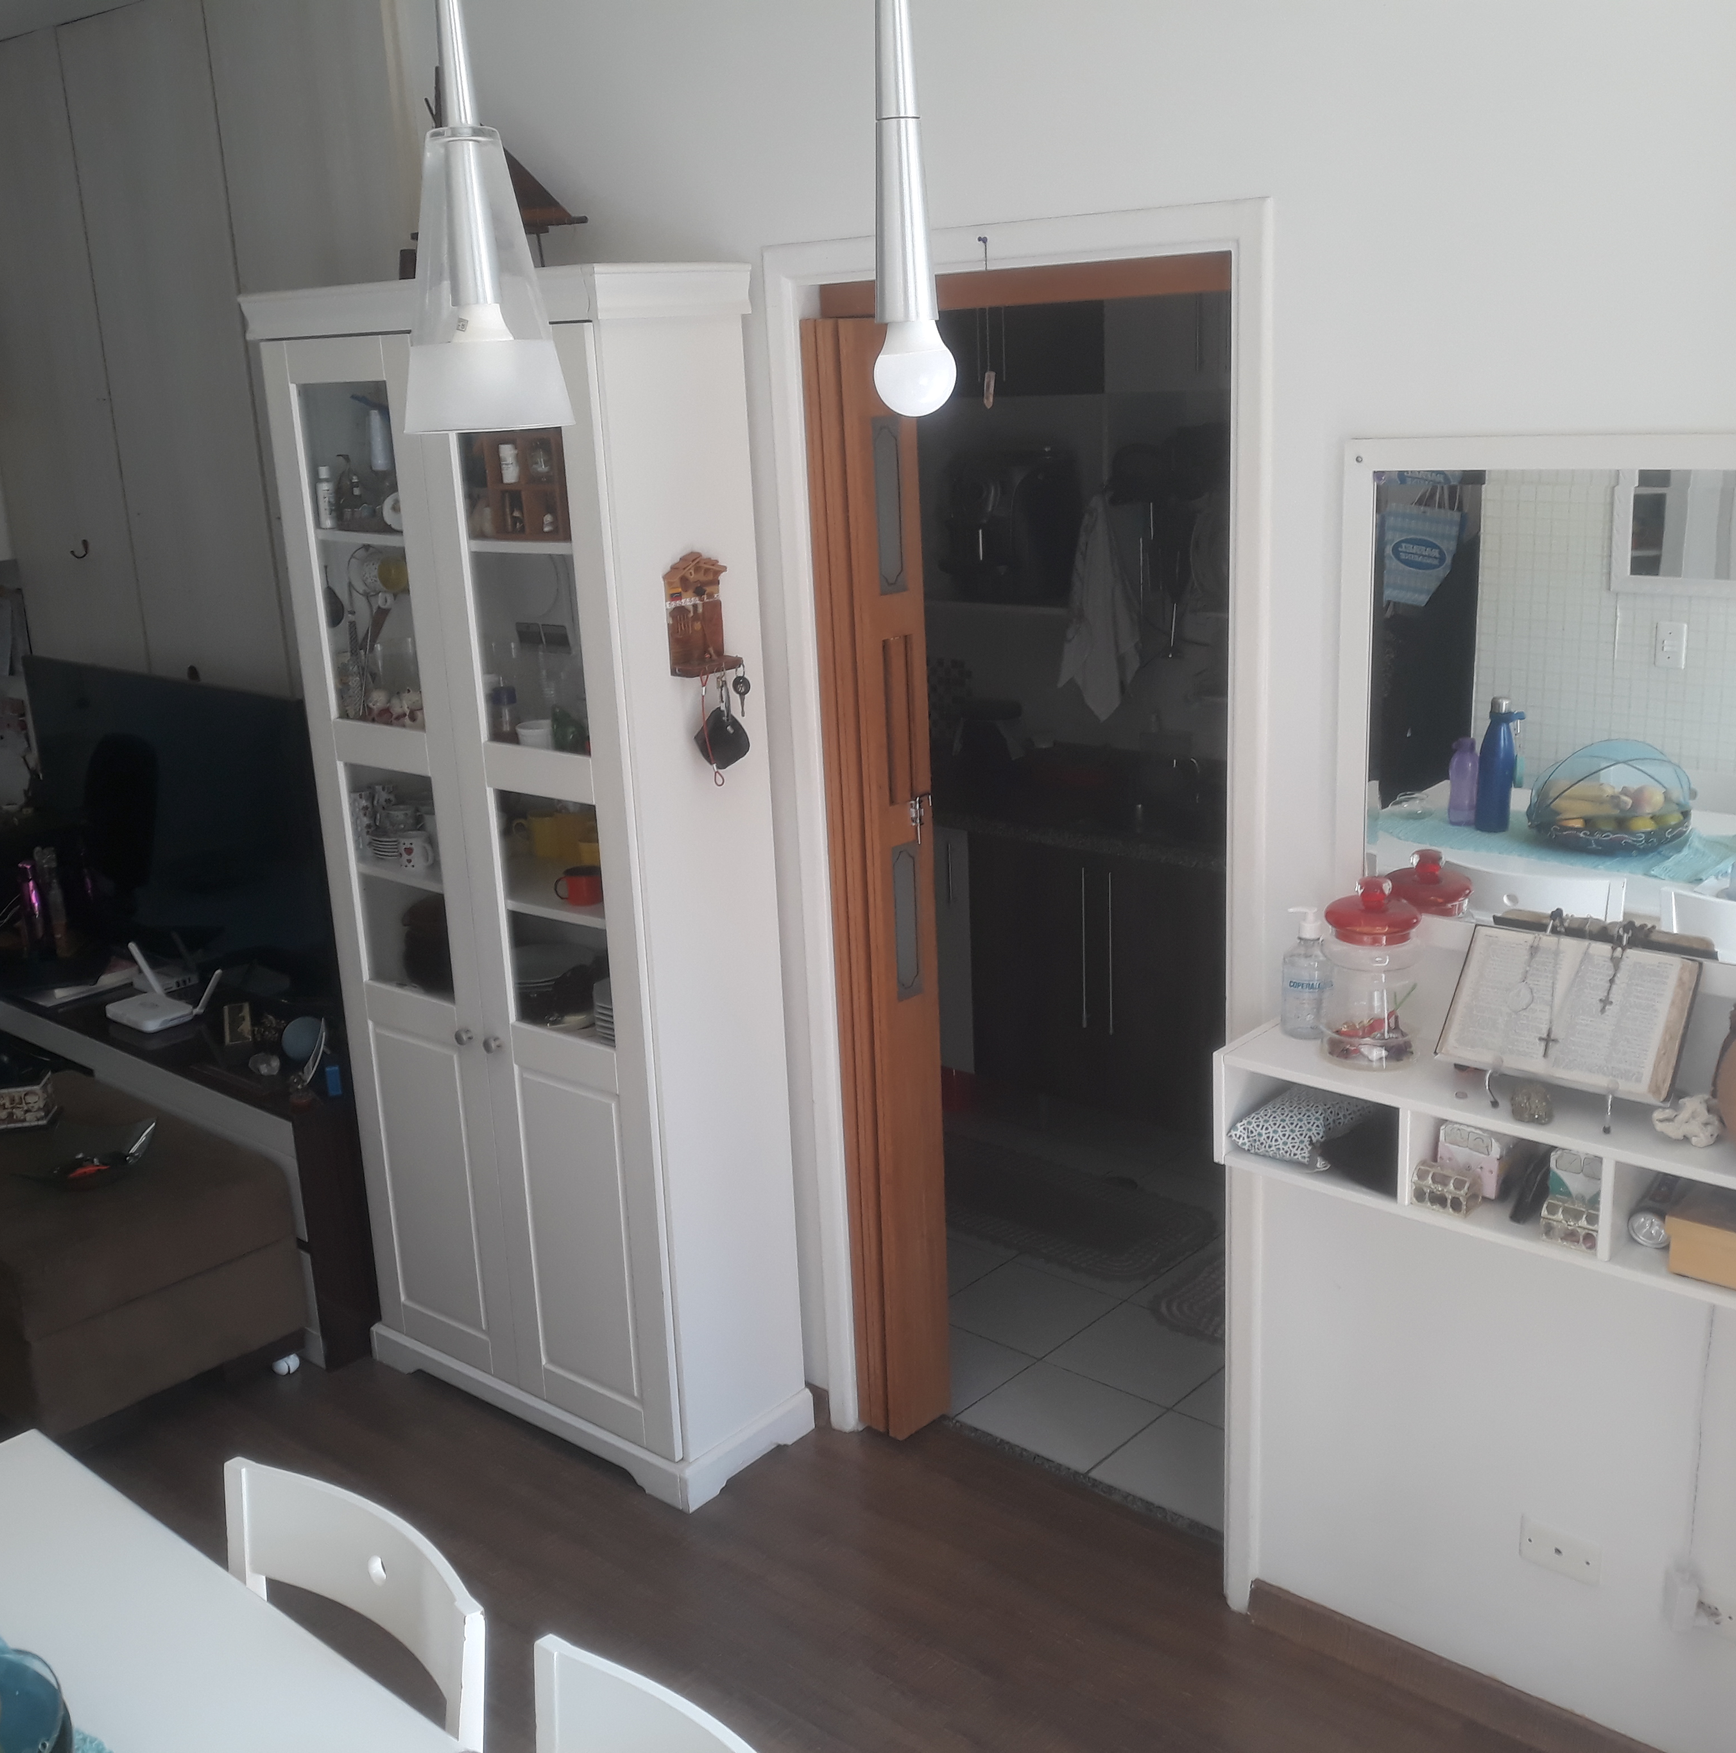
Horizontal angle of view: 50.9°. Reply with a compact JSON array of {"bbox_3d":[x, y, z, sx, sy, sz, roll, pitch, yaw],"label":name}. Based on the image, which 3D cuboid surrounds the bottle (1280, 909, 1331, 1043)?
[{"bbox_3d":[0.619,0.131,2.547,0.074,0.183,0.072,-1,16,4],"label":"bottle"}]

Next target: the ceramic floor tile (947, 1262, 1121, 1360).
[{"bbox_3d":[0.341,0.943,3.963,0.308,0.010,0.319,10,20,39],"label":"ceramic floor tile"}]

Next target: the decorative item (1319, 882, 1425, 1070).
[{"bbox_3d":[0.675,0.120,2.446,0.126,0.253,0.126,11,20,40],"label":"decorative item"}]

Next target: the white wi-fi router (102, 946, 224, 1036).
[{"bbox_3d":[-1.706,0.275,4.360,0.420,0.142,0.137,11,20,40],"label":"white wi-fi router"}]

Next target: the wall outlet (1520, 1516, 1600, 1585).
[{"bbox_3d":[0.981,0.957,2.583,0.115,0.070,0.010,10,20,39],"label":"wall outlet"}]

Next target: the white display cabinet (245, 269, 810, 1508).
[{"bbox_3d":[-0.623,0.011,3.437,0.964,2.146,0.345,10,20,39],"label":"white display cabinet"}]

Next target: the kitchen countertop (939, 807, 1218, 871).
[{"bbox_3d":[0.581,-0.163,4.781,1.600,0.036,0.550,10,20,39],"label":"kitchen countertop"}]

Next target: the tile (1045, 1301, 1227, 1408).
[{"bbox_3d":[0.573,0.990,3.773,0.310,0.010,0.302,11,20,40],"label":"tile"}]

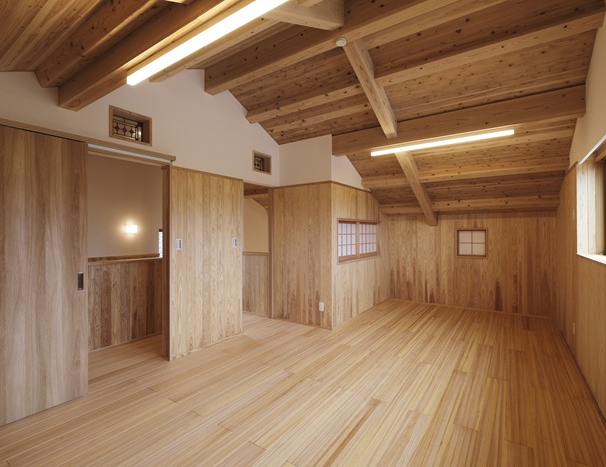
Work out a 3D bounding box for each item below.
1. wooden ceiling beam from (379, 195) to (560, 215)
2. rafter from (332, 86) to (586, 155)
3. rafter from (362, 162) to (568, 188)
[{"bbox_3d":[2.523,-0.461,4.836,2.545,0.115,0.120,1,-23,35],"label":"wooden ceiling beam"},{"bbox_3d":[1.500,-1.209,3.357,2.545,0.259,0.120,1,1,35],"label":"rafter"},{"bbox_3d":[2.036,-0.814,4.132,2.545,0.115,0.120,1,-23,35],"label":"rafter"}]

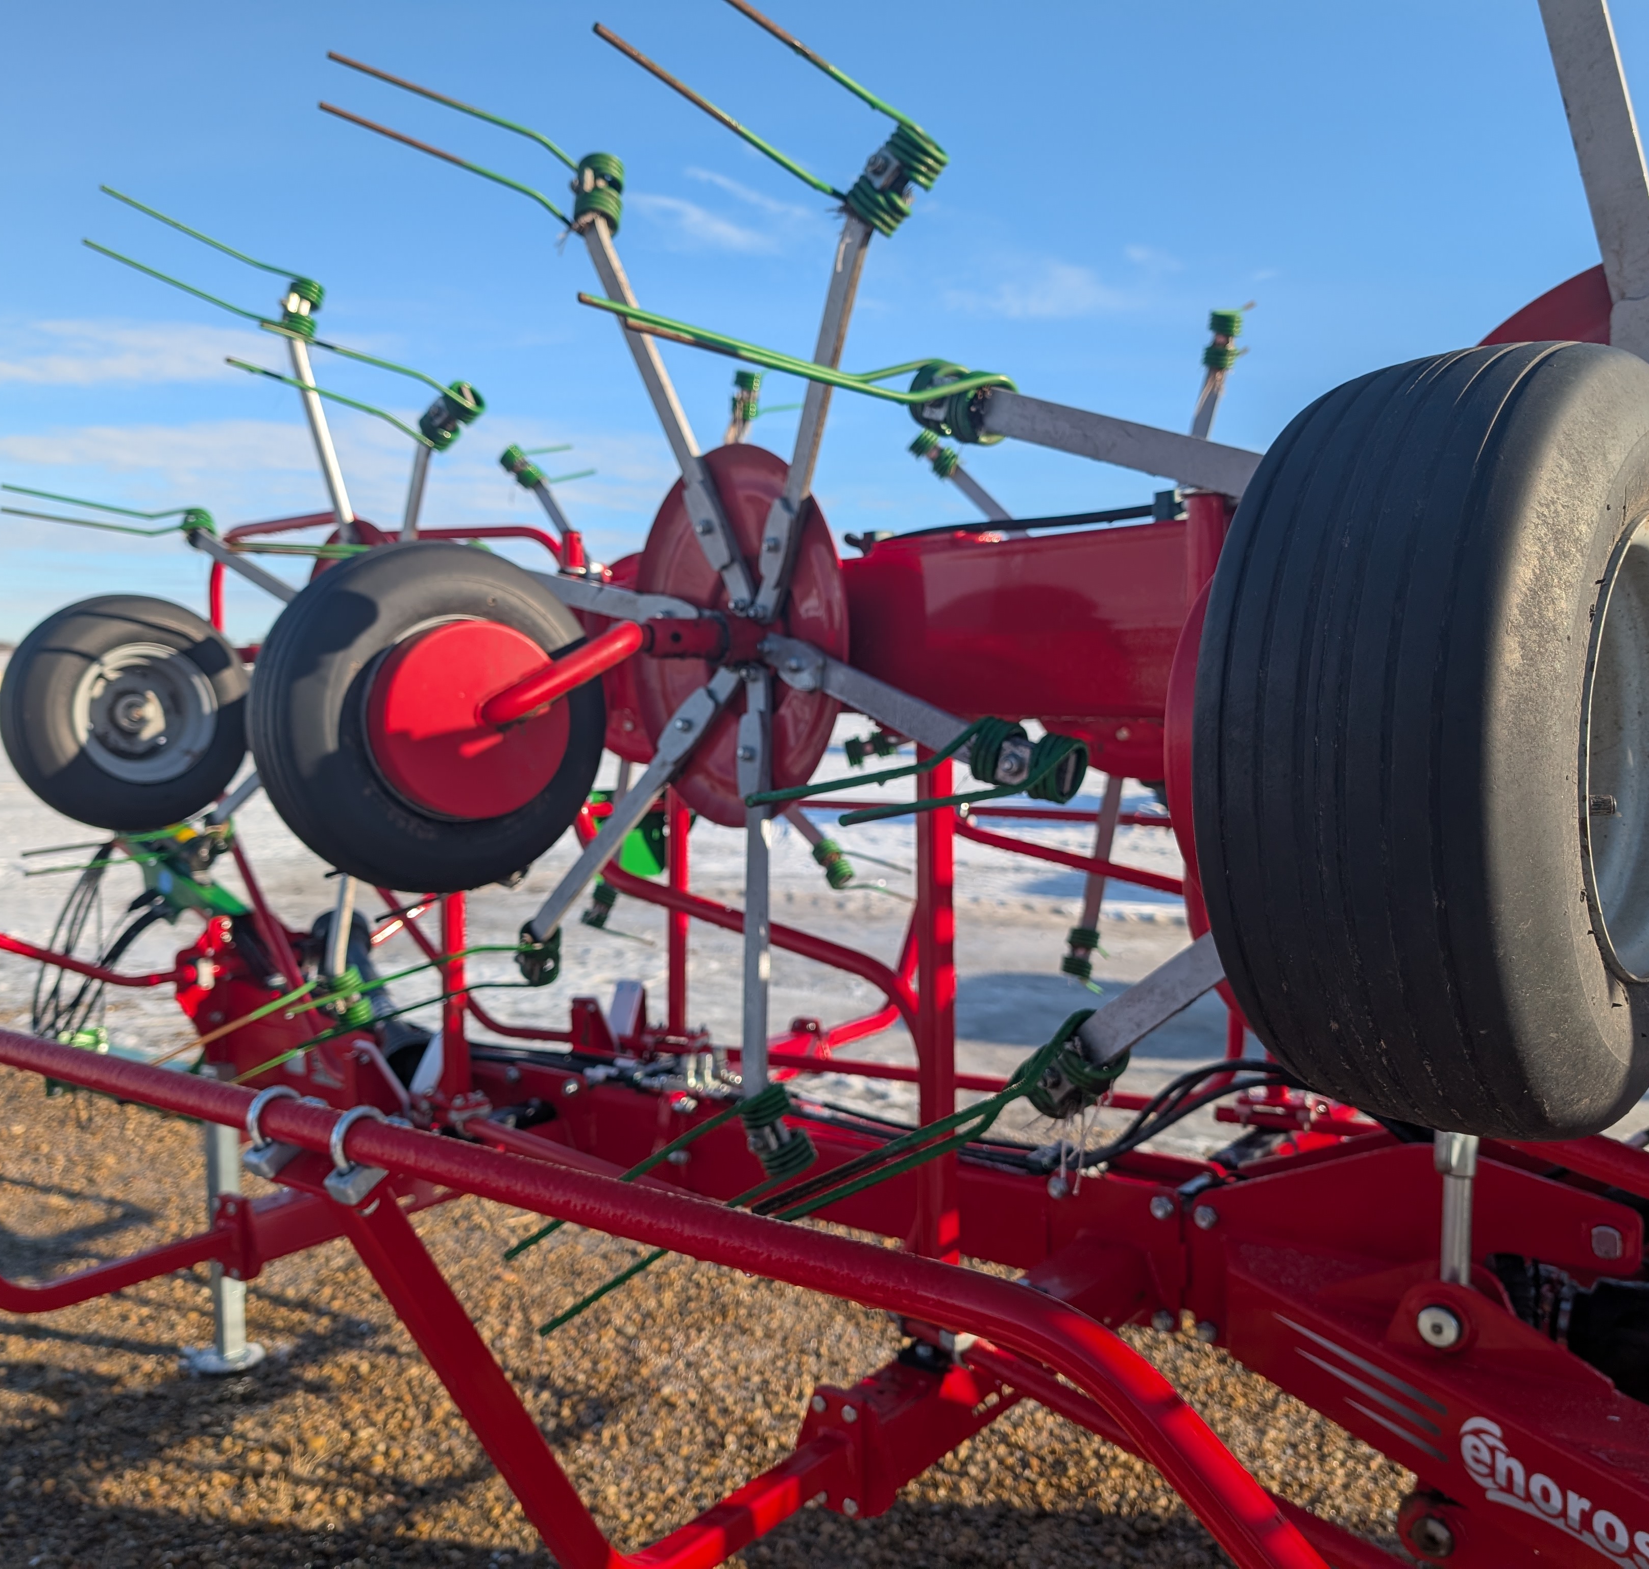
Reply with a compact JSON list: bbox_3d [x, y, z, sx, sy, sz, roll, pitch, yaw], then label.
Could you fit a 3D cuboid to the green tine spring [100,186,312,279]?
[{"bbox_3d":[-1.140,-1.008,2.674,0.384,0.012,0.045,15,-17,-38],"label":"green tine spring"}]

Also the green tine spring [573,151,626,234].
[{"bbox_3d":[-0.322,-0.848,2.074,0.068,0.105,0.068,-3,-13,-38],"label":"green tine spring"}]

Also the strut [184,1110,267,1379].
[{"bbox_3d":[-1.358,0.981,3.240,0.170,0.650,0.170,4,7,38],"label":"strut"}]

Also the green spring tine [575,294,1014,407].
[{"bbox_3d":[-0.023,-0.386,1.314,0.402,0.041,0.119,-1,25,-30],"label":"green spring tine"}]

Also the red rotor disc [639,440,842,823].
[{"bbox_3d":[-0.111,-0.202,2.023,0.060,0.524,0.524,-3,6,-38],"label":"red rotor disc"}]

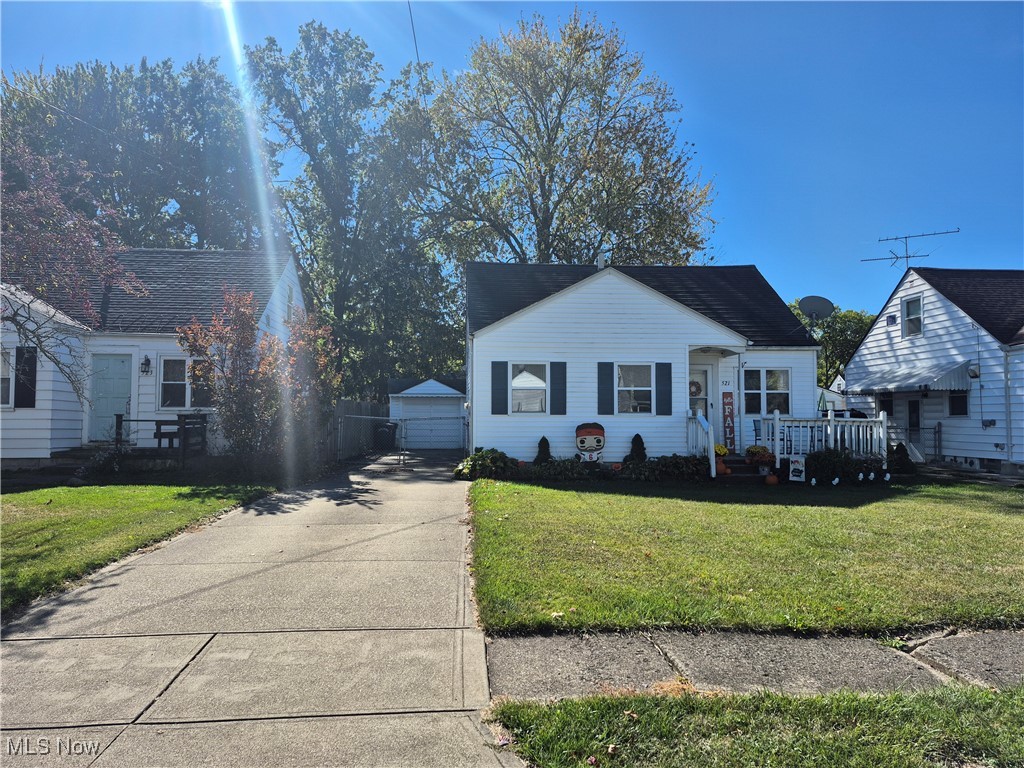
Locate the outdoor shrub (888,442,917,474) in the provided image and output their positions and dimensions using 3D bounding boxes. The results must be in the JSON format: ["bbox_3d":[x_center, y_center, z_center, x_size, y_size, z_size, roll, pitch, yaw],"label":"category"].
[{"bbox_3d":[9.159,1.764,16.000,0.720,0.780,0.700,0,-3,-5],"label":"outdoor shrub"}]

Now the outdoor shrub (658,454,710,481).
[{"bbox_3d":[3.704,1.816,14.801,1.202,0.591,0.788,0,-3,-4],"label":"outdoor shrub"}]

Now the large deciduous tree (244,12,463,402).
[{"bbox_3d":[-6.504,-6.116,27.594,9.000,17.540,8.500,0,-3,-5],"label":"large deciduous tree"}]

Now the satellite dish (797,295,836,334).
[{"bbox_3d":[7.645,-1.735,17.056,0.910,0.940,0.580,-1,-3,12],"label":"satellite dish"}]

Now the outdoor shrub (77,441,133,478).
[{"bbox_3d":[-8.265,1.541,13.800,1.100,0.750,0.900,0,-3,-5],"label":"outdoor shrub"}]

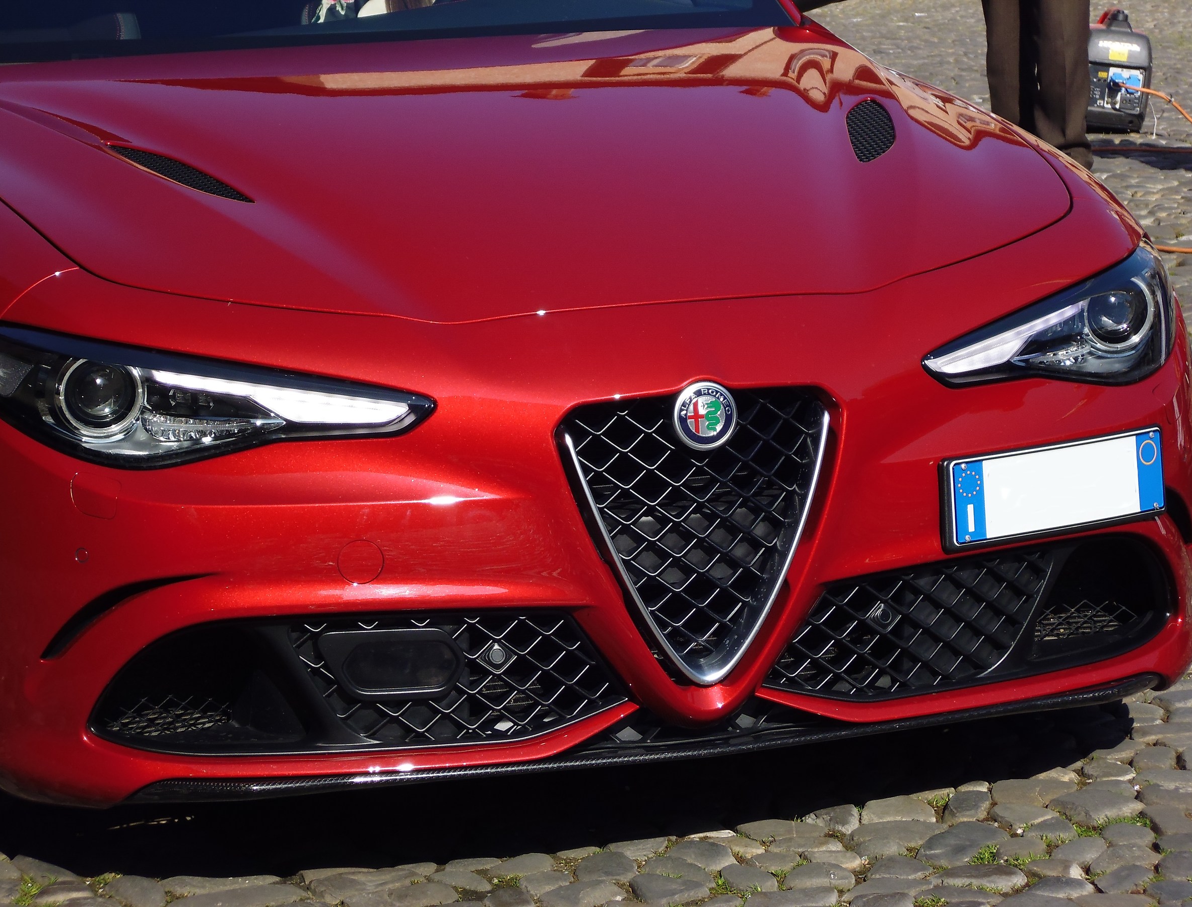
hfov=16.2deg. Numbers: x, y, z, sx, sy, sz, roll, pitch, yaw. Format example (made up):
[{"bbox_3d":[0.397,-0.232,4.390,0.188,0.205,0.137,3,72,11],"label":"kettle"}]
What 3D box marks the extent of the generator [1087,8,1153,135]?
[{"bbox_3d":[1.659,-1.307,14.100,0.272,0.408,0.490,0,10,-10],"label":"generator"}]

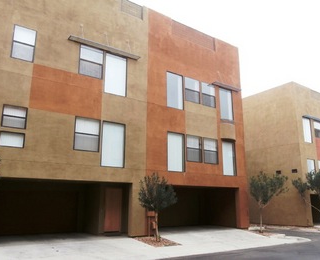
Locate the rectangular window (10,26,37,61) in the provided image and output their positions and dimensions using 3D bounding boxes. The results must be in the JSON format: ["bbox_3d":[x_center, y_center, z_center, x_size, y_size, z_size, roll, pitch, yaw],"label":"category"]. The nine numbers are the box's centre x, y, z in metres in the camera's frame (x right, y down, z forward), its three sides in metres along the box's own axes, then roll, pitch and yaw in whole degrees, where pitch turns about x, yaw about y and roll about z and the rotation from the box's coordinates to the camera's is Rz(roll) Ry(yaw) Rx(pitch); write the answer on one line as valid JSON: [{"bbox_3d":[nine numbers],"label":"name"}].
[{"bbox_3d":[-5.827,-3.683,12.838,0.912,1.514,0.130,8,-15,-33],"label":"rectangular window"}]

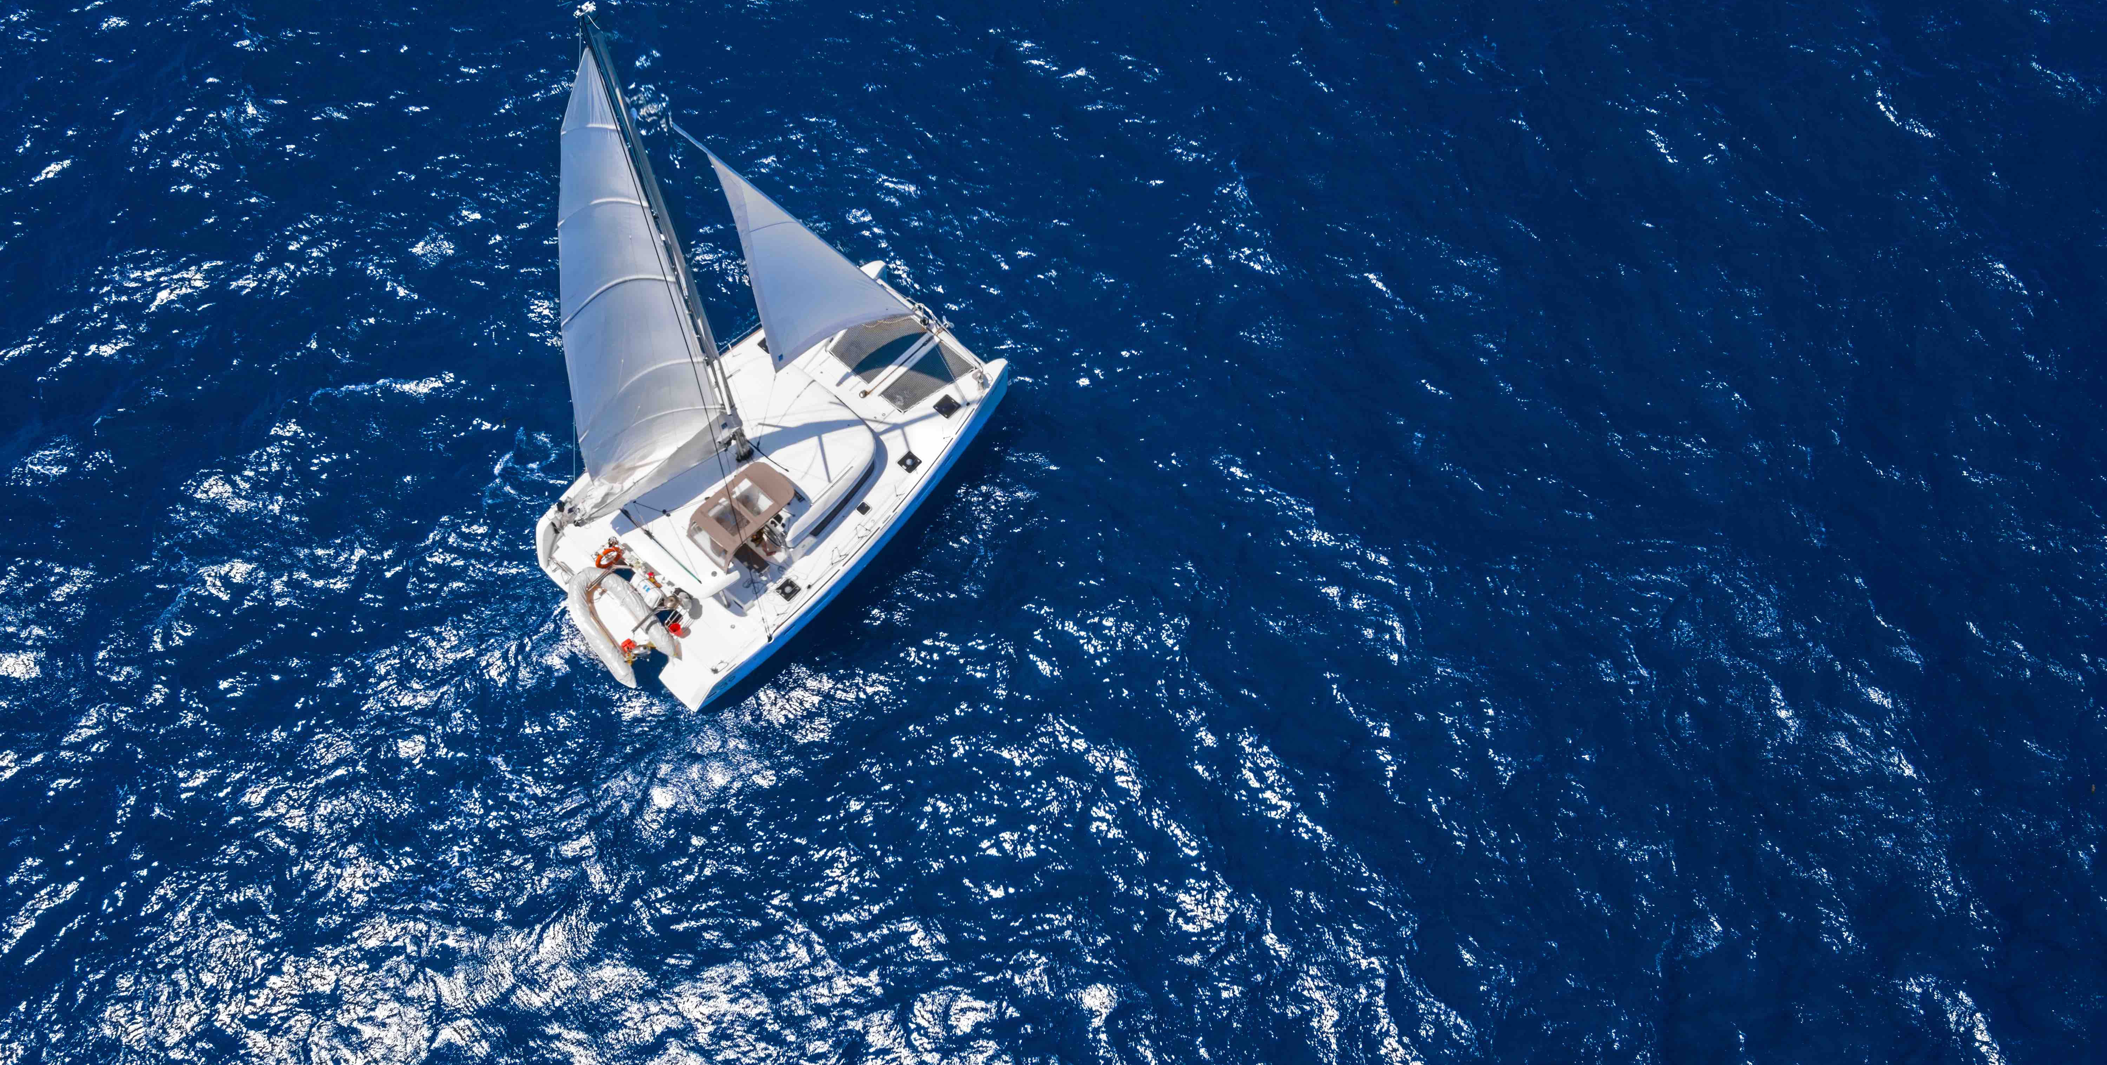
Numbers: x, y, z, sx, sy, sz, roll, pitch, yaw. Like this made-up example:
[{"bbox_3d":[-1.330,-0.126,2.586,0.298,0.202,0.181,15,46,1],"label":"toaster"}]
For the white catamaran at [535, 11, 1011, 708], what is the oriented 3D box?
[{"bbox_3d":[-6.897,-5.148,35.300,6.350,18.740,12.100,38,69,17],"label":"white catamaran"}]

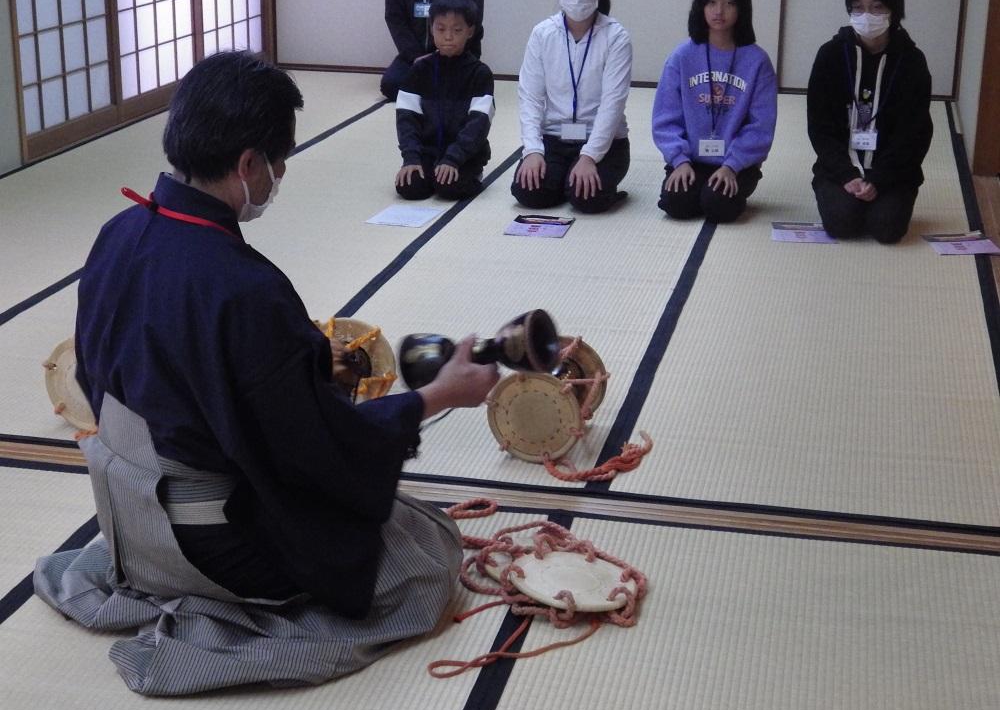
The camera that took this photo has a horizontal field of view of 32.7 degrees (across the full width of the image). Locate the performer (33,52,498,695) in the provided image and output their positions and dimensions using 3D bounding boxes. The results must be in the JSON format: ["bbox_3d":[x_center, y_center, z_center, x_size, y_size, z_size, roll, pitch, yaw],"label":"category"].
[{"bbox_3d":[-0.362,-0.039,3.035,0.880,0.970,0.700,-10,21,-29],"label":"performer"}]

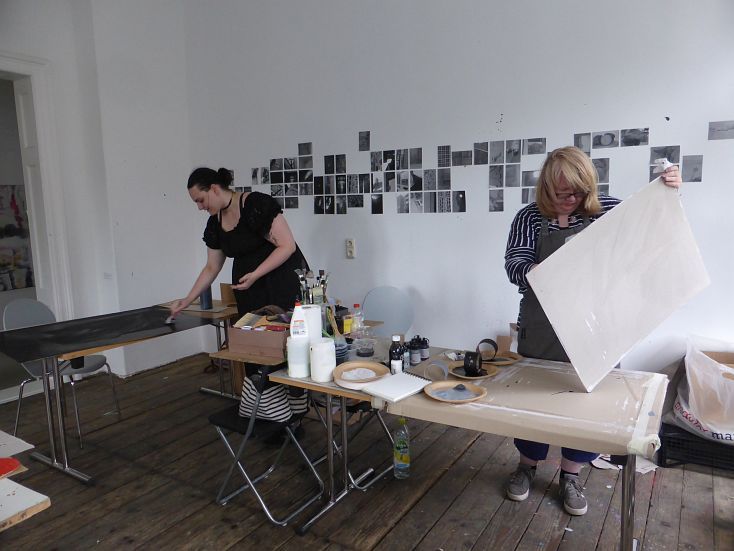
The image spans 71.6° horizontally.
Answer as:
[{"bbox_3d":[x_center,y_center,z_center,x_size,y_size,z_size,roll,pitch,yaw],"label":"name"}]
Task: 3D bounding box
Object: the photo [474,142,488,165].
[{"bbox_3d":[0.806,-0.857,3.591,0.101,0.151,0.010,4,8,32],"label":"photo"}]

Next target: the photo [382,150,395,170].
[{"bbox_3d":[0.172,-0.861,3.828,0.099,0.146,0.006,4,9,33],"label":"photo"}]

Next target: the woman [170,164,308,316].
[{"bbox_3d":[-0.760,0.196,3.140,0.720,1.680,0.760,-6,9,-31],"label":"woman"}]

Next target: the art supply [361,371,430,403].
[{"bbox_3d":[0.122,0.437,1.991,0.176,0.014,0.259,6,10,43],"label":"art supply"}]

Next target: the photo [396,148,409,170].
[{"bbox_3d":[0.272,-0.882,3.888,0.100,0.150,0.006,4,9,31],"label":"photo"}]

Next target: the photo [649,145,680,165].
[{"bbox_3d":[1.729,-0.692,2.948,0.150,0.100,0.005,4,9,33],"label":"photo"}]

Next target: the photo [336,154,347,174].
[{"bbox_3d":[-0.200,-0.871,3.989,0.096,0.145,0.004,4,9,33],"label":"photo"}]

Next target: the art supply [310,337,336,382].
[{"bbox_3d":[-0.197,0.381,2.311,0.109,0.180,0.109,-1,8,0],"label":"art supply"}]

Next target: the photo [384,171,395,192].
[{"bbox_3d":[0.174,-0.704,3.851,0.099,0.146,0.006,4,9,33],"label":"photo"}]

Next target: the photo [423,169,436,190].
[{"bbox_3d":[0.472,-0.709,3.790,0.100,0.150,0.006,4,9,31],"label":"photo"}]

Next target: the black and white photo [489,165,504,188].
[{"bbox_3d":[0.905,-0.686,3.553,0.101,0.151,0.010,4,8,32],"label":"black and white photo"}]

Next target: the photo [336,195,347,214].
[{"bbox_3d":[-0.200,-0.557,4.034,0.096,0.145,0.004,4,9,33],"label":"photo"}]

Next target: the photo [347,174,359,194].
[{"bbox_3d":[-0.107,-0.707,3.952,0.096,0.145,0.004,4,9,33],"label":"photo"}]

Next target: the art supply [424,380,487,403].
[{"bbox_3d":[0.337,0.443,1.928,0.240,0.032,0.240,-2,8,-6],"label":"art supply"}]

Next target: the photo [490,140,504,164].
[{"bbox_3d":[0.891,-0.839,3.482,0.100,0.150,0.005,4,9,33],"label":"photo"}]

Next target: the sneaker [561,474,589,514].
[{"bbox_3d":[1.023,1.070,2.550,0.102,0.106,0.270,0,8,9],"label":"sneaker"}]

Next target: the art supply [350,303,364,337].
[{"bbox_3d":[-0.054,0.248,2.787,0.077,0.182,0.077,-1,8,-1],"label":"art supply"}]

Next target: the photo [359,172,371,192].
[{"bbox_3d":[-0.018,-0.714,3.975,0.099,0.146,0.006,4,9,33],"label":"photo"}]

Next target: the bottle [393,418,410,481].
[{"bbox_3d":[0.190,0.939,2.789,0.088,0.339,0.088,-1,8,0],"label":"bottle"}]

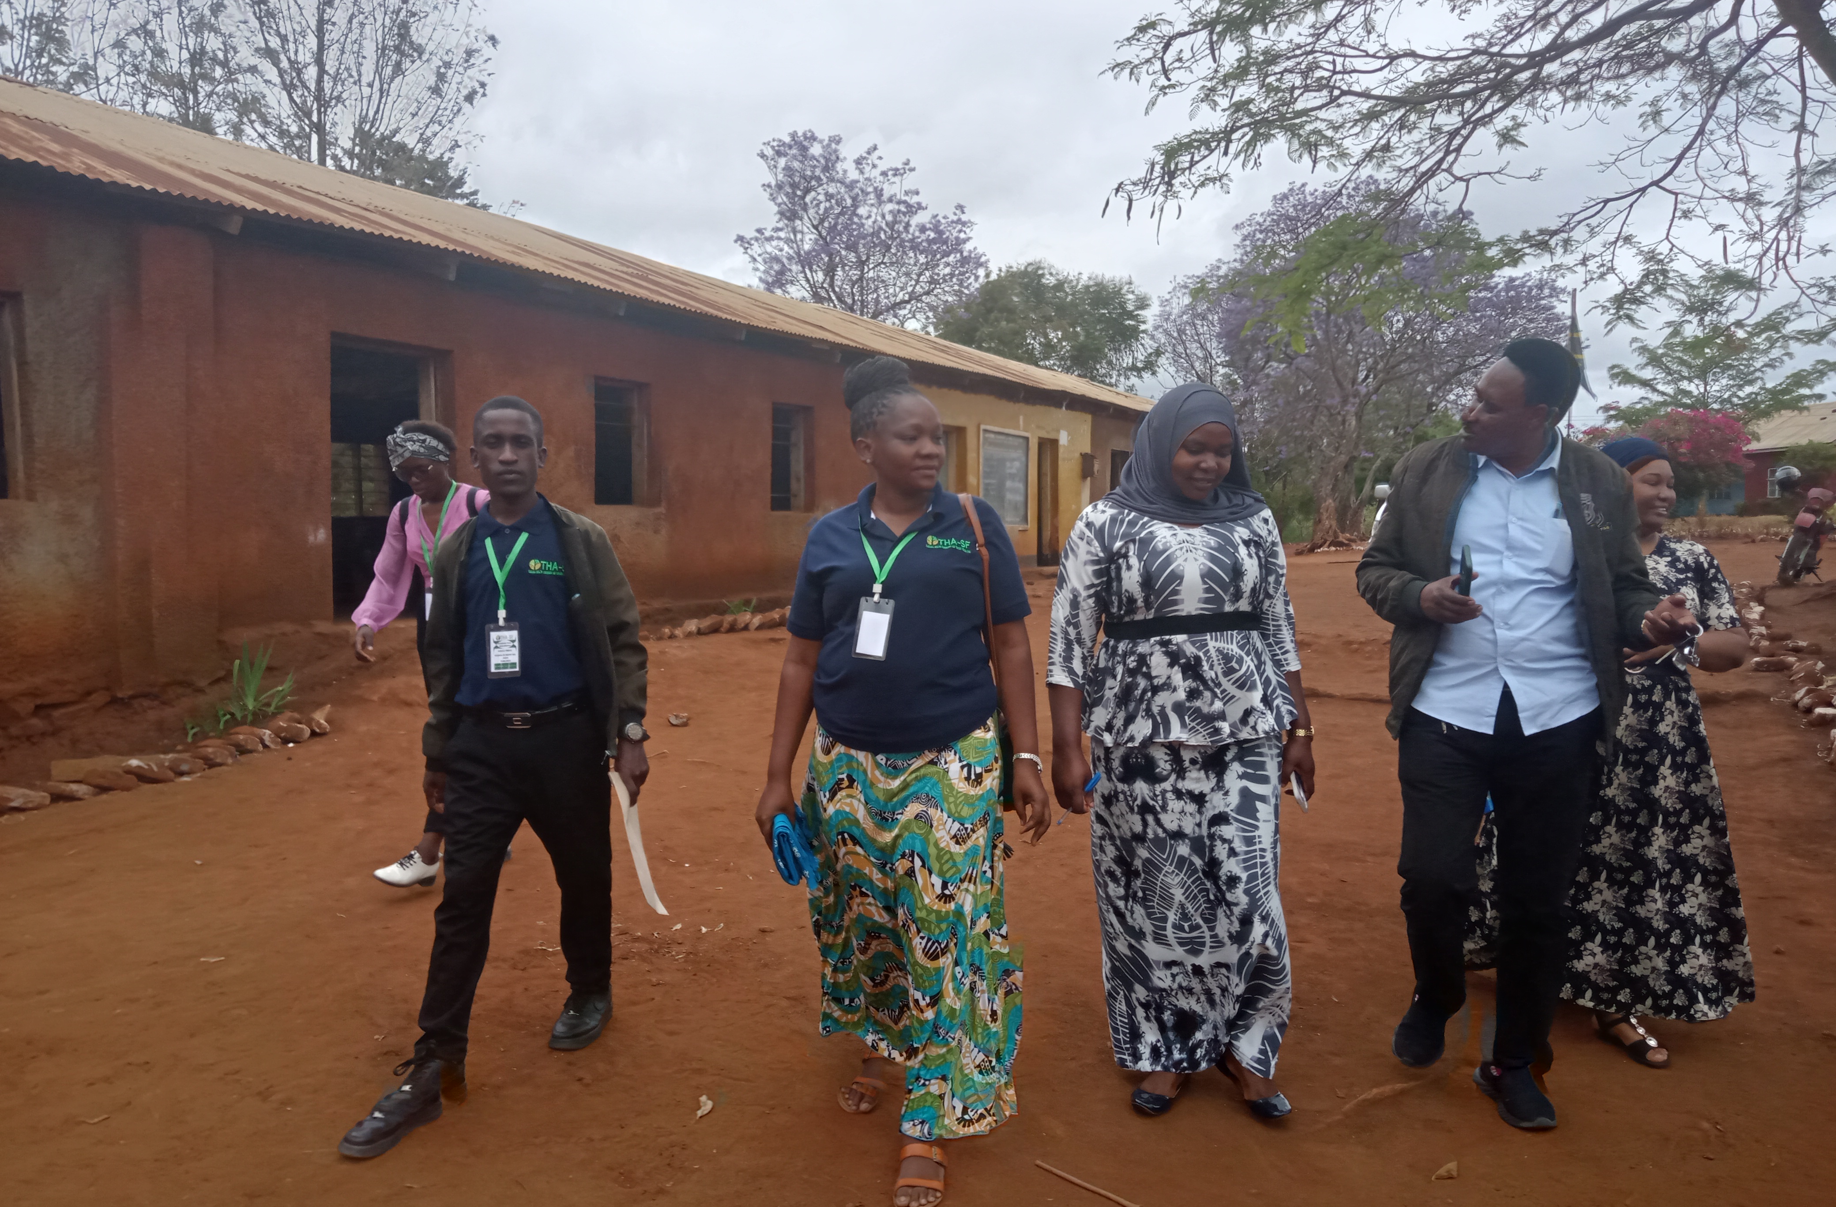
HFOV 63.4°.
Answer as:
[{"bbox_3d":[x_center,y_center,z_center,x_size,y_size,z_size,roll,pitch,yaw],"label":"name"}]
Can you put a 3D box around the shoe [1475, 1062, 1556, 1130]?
[{"bbox_3d":[1.360,1.076,3.400,0.110,0.120,0.285,0,3,-3],"label":"shoe"}]

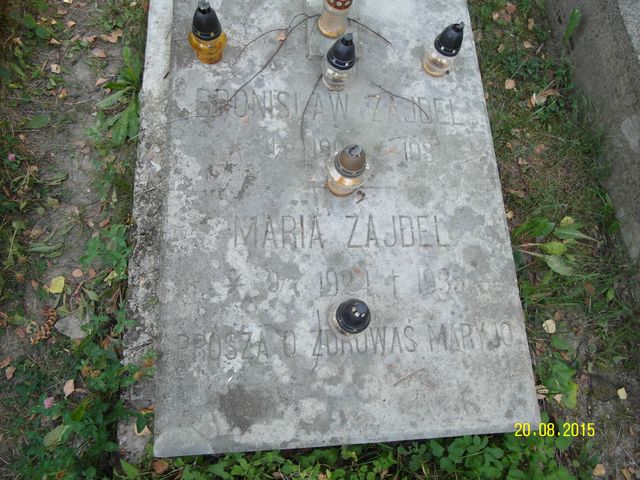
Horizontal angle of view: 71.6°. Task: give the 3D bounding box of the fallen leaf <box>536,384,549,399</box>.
[{"bbox_3d":[0.606,0.413,1.207,0.036,0.013,0.035,-5,74,-8],"label":"fallen leaf"}]

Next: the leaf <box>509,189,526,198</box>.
[{"bbox_3d":[0.613,-0.142,1.375,0.056,0.010,0.018,16,72,-2],"label":"leaf"}]

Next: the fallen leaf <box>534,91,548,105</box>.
[{"bbox_3d":[0.733,-0.471,1.465,0.035,0.013,0.062,41,73,6],"label":"fallen leaf"}]

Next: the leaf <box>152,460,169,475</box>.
[{"bbox_3d":[-0.372,0.532,1.040,0.026,0.010,0.035,-41,82,-16],"label":"leaf"}]

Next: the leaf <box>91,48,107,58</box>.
[{"bbox_3d":[-0.665,-0.562,1.341,0.045,0.009,0.029,26,72,1],"label":"leaf"}]

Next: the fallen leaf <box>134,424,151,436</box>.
[{"bbox_3d":[-0.400,0.431,1.004,0.038,0.009,0.022,7,73,-5],"label":"fallen leaf"}]

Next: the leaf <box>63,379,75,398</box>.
[{"bbox_3d":[-0.606,0.361,1.073,0.023,0.010,0.042,-11,75,-10],"label":"leaf"}]

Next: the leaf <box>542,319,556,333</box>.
[{"bbox_3d":[0.655,0.247,1.265,0.037,0.008,0.037,-18,77,-12],"label":"leaf"}]

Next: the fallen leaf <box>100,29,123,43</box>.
[{"bbox_3d":[-0.633,-0.621,1.360,0.059,0.013,0.040,-26,78,-14],"label":"fallen leaf"}]

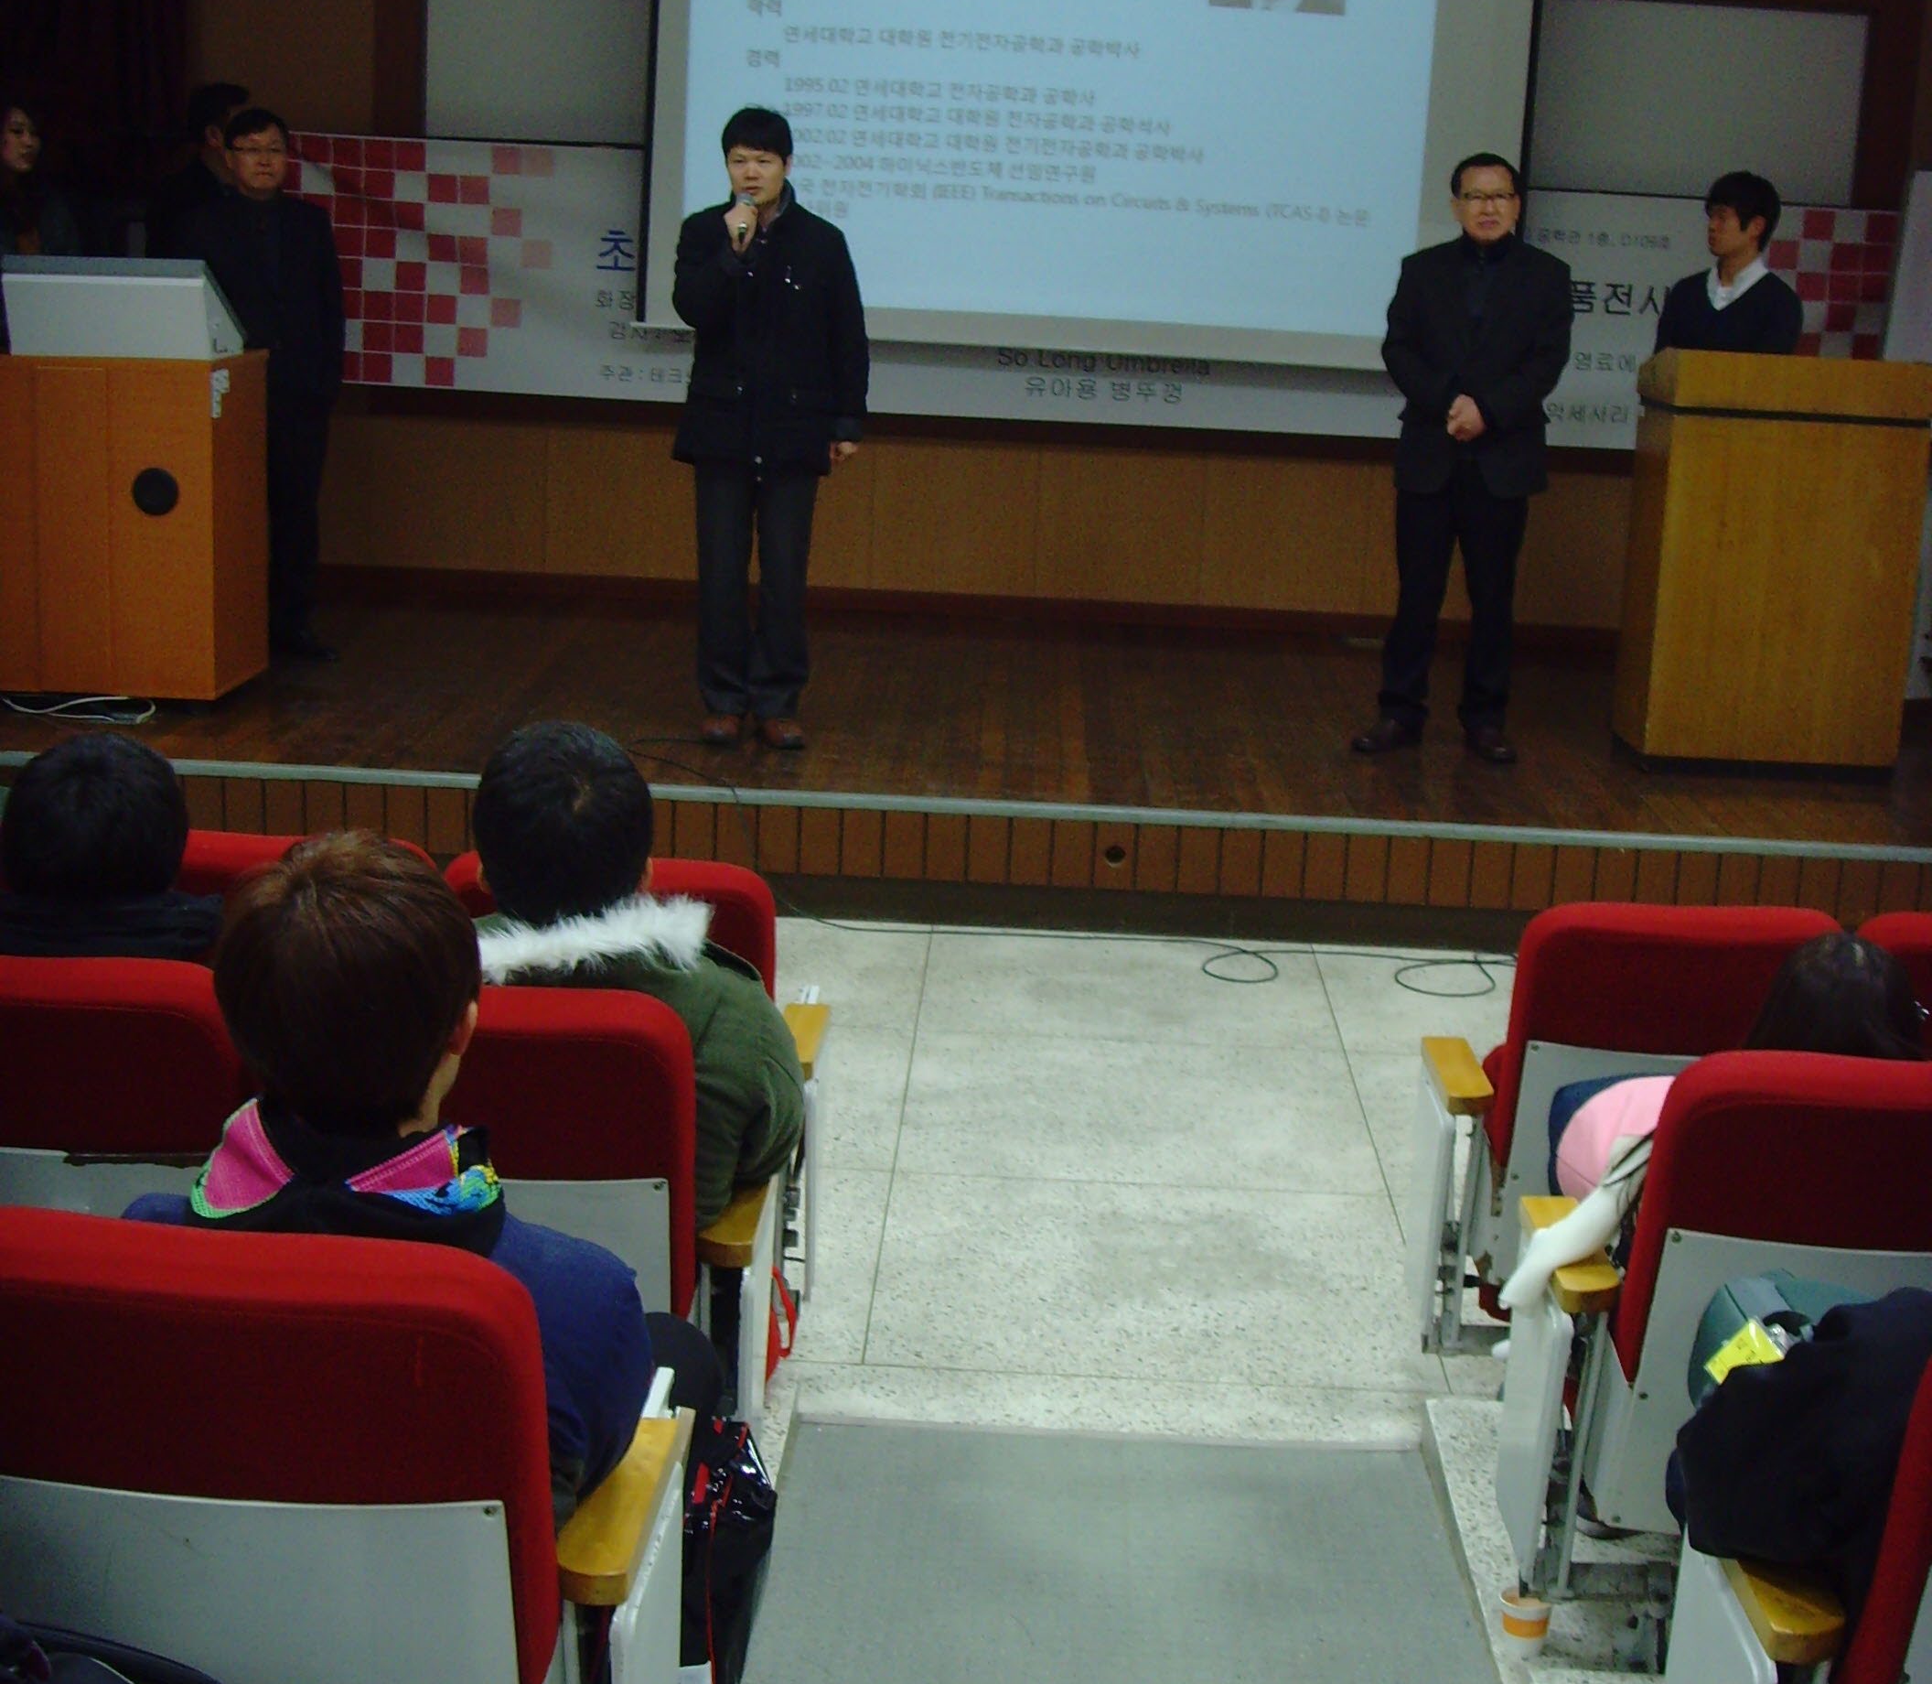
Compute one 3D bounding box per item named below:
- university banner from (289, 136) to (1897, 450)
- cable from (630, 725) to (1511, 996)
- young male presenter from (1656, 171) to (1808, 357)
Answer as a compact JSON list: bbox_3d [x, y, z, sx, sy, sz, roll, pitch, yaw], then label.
[{"bbox_3d":[0.386,-1.832,9.748,5.411,0.835,0.030,3,14,1],"label":"university banner"},{"bbox_3d":[0.249,0.038,7.695,2.450,0.360,1.050,3,14,1],"label":"cable"},{"bbox_3d":[2.340,-1.223,9.094,0.490,1.710,0.330,13,17,37],"label":"young male presenter"}]

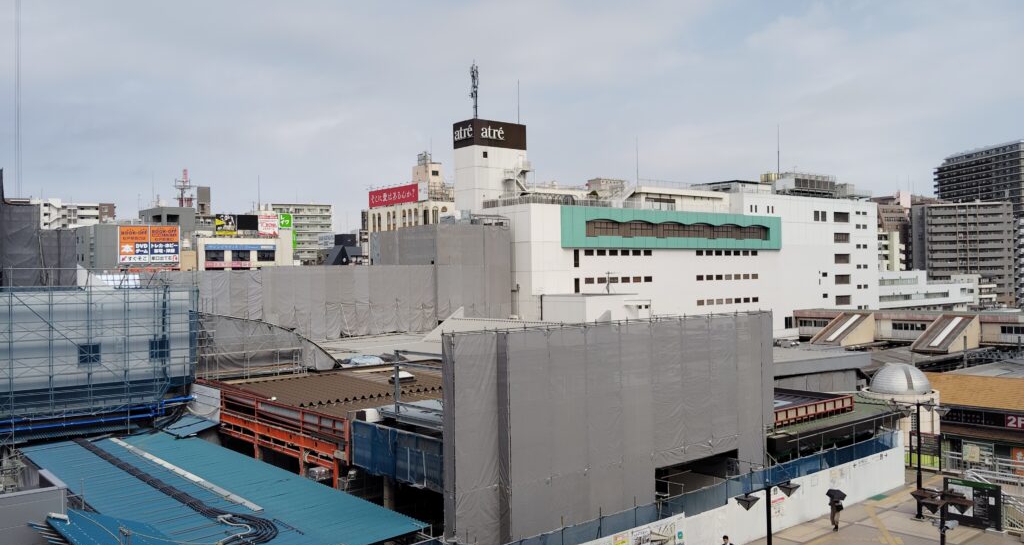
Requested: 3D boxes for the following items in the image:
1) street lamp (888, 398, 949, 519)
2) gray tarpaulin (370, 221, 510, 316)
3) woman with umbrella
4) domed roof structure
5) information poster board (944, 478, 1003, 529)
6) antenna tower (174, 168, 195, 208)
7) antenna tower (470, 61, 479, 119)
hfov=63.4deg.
[{"bbox_3d":[18.072,8.277,36.796,2.600,5.280,2.600,-1,0,-39],"label":"street lamp"},{"bbox_3d":[-9.271,0.112,109.163,11.200,12.050,15.000,-1,1,-39],"label":"gray tarpaulin"},{"bbox_3d":[13.805,10.095,35.313,0.820,1.780,0.820,-1,1,-44],"label":"woman with umbrella"},{"bbox_3d":[23.237,6.193,49.493,3.640,1.700,3.640,-1,1,-39],"label":"domed roof structure"},{"bbox_3d":[19.772,9.928,35.638,2.190,1.950,0.250,-1,0,35],"label":"information poster board"},{"bbox_3d":[-80.937,-21.007,205.000,4.900,9.900,4.200,-1,0,-39],"label":"antenna tower"},{"bbox_3d":[-5.606,-27.200,125.000,1.250,9.100,1.250,-1,0,-39],"label":"antenna tower"}]

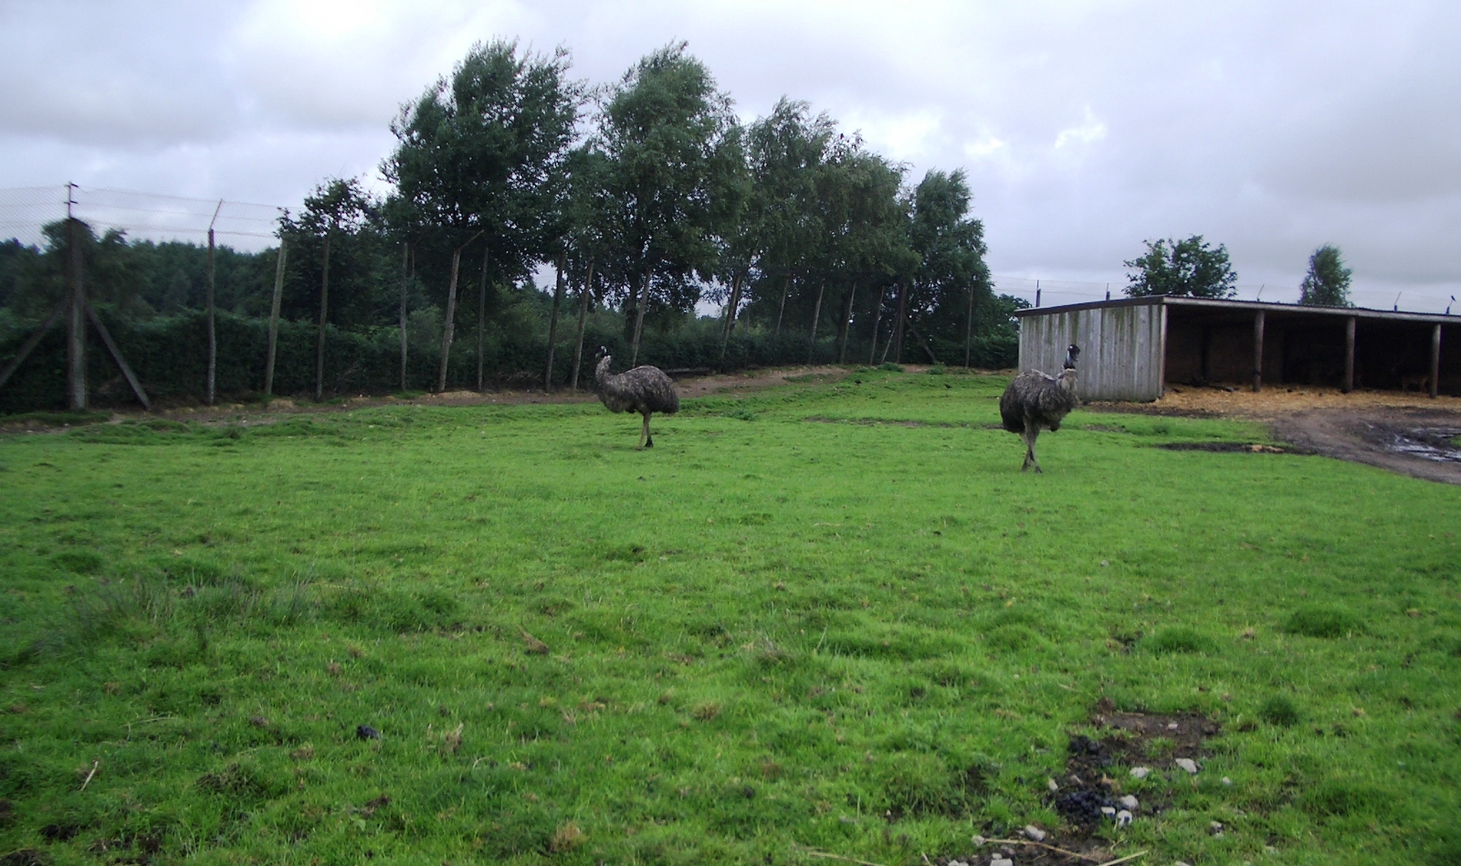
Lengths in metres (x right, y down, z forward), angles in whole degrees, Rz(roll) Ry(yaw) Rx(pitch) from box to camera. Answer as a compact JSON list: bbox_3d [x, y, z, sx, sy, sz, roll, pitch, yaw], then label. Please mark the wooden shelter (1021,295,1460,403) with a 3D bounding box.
[{"bbox_3d":[14.800,-2.356,41.852,12.688,2.551,5.260,-1,5,-31],"label":"wooden shelter"}]

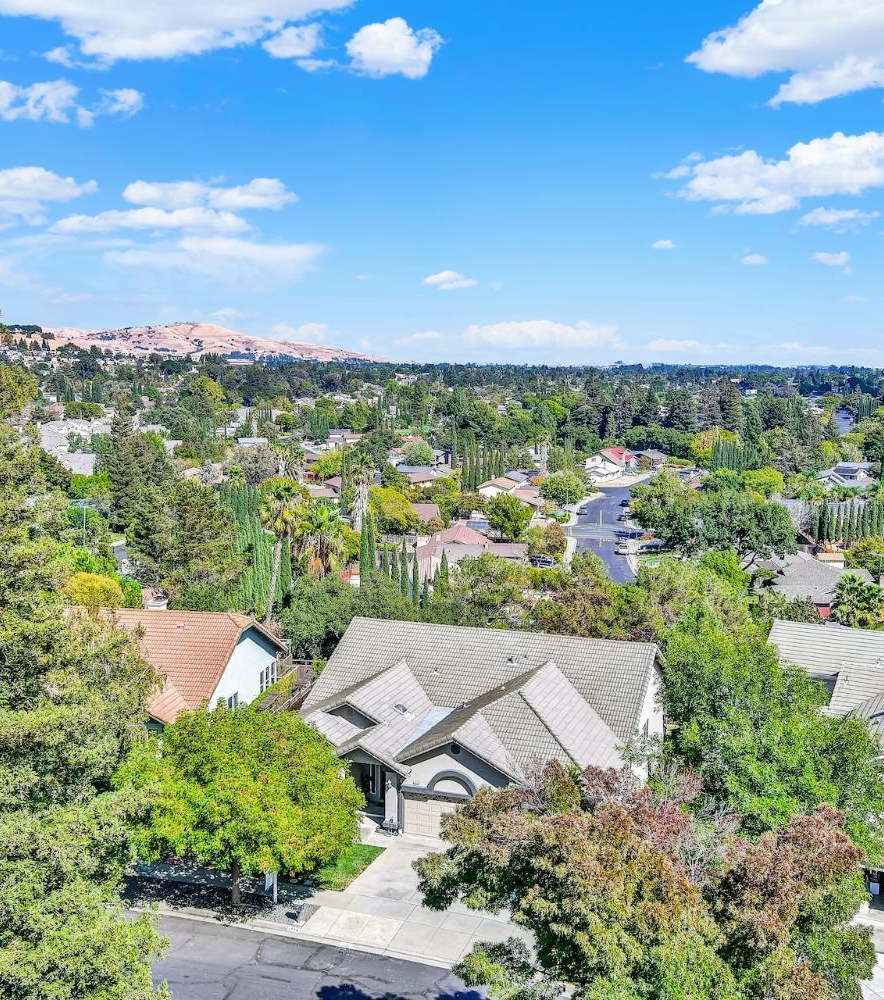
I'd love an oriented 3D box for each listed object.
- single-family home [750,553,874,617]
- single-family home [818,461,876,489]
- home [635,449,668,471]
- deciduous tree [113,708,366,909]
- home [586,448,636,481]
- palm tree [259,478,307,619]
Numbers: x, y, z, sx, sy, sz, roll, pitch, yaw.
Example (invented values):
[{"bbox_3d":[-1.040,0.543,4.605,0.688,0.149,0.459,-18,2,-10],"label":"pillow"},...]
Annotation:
[{"bbox_3d":[48.616,12.205,164.235,16.500,5.300,18.500,1,6,7],"label":"single-family home"},{"bbox_3d":[121.088,-6.839,363.250,16.300,7.000,13.500,1,6,4],"label":"single-family home"},{"bbox_3d":[76.338,-15.075,438.979,14.000,5.700,13.000,2,6,12],"label":"home"},{"bbox_3d":[-9.060,13.651,52.930,10.400,8.500,10.400,0,6,0],"label":"deciduous tree"},{"bbox_3d":[53.364,-11.236,388.269,15.500,8.300,16.000,1,6,2],"label":"home"},{"bbox_3d":[-16.692,7.296,123.056,4.900,19.207,4.900,0,6,0],"label":"palm tree"}]

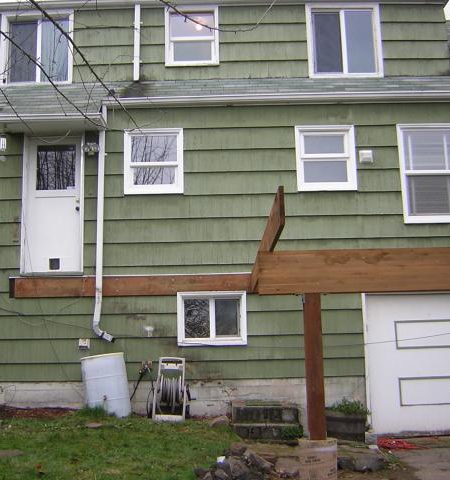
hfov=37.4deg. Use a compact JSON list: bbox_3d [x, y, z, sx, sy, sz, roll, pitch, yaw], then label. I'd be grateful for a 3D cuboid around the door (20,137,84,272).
[{"bbox_3d":[-2.591,-0.530,10.089,0.922,2.113,0.100,-1,-9,0],"label":"door"}]

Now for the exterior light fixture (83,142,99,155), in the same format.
[{"bbox_3d":[-2.030,-1.380,10.123,0.244,0.177,0.180,-1,-9,0],"label":"exterior light fixture"}]

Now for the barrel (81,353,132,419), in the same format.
[{"bbox_3d":[-1.655,2.017,9.259,0.590,0.850,0.590,-9,-9,-1],"label":"barrel"}]

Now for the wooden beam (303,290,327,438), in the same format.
[{"bbox_3d":[0.754,1.062,5.617,0.140,1.203,0.140,-1,-9,0],"label":"wooden beam"}]

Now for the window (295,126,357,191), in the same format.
[{"bbox_3d":[1.538,-1.236,10.153,0.899,1.020,0.100,-1,-9,0],"label":"window"}]

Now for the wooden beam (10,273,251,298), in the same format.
[{"bbox_3d":[-1.394,0.694,9.838,3.569,0.286,0.060,-1,-9,0],"label":"wooden beam"}]

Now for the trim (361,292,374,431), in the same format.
[{"bbox_3d":[2.052,1.725,9.663,0.090,2.013,0.060,-1,-9,0],"label":"trim"}]

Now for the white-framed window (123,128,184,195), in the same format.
[{"bbox_3d":[-1.077,-1.188,10.165,0.902,1.029,0.100,-1,-9,0],"label":"white-framed window"}]

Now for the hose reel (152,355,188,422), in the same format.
[{"bbox_3d":[-0.740,2.080,9.292,0.550,0.882,0.450,-1,-9,0],"label":"hose reel"}]

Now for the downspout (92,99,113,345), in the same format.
[{"bbox_3d":[-1.786,-0.305,9.874,0.300,3.549,0.260,-1,-9,0],"label":"downspout"}]

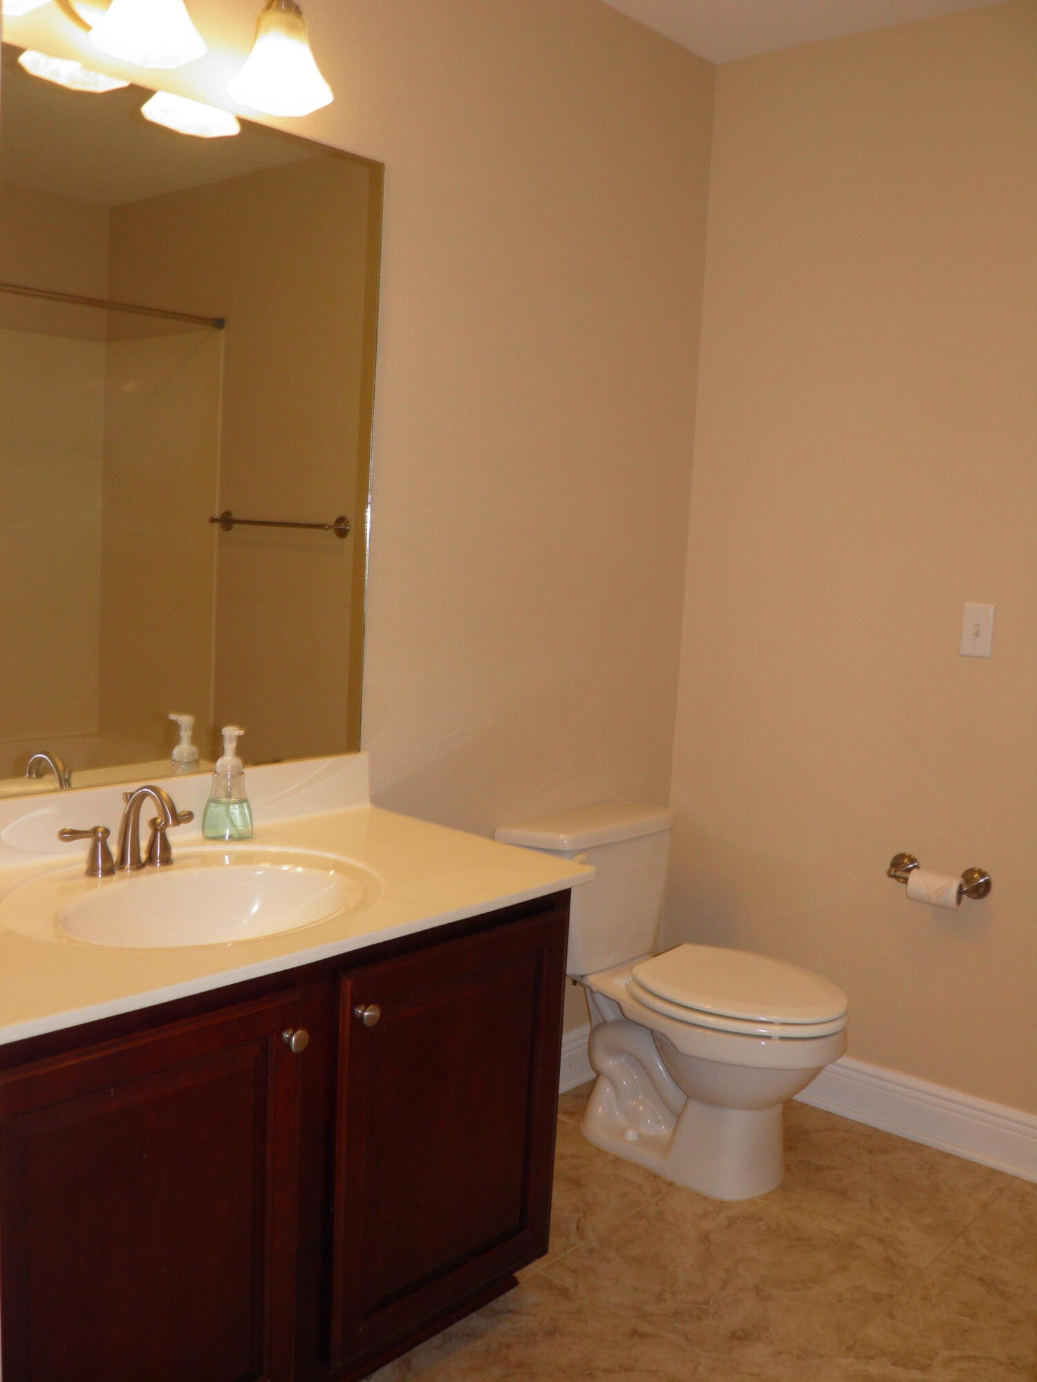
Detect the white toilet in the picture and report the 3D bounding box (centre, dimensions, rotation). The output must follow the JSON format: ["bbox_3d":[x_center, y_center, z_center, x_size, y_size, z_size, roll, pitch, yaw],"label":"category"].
[{"bbox_3d":[0.369,0.676,2.668,0.730,0.705,0.440,9,10,42],"label":"white toilet"}]

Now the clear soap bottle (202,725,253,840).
[{"bbox_3d":[-0.513,0.160,2.124,0.070,0.190,0.077,3,7,0],"label":"clear soap bottle"}]

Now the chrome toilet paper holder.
[{"bbox_3d":[0.920,0.417,2.664,0.232,0.066,0.075,9,10,42],"label":"chrome toilet paper holder"}]

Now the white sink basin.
[{"bbox_3d":[-0.460,0.369,1.768,0.390,0.130,0.490,9,10,42],"label":"white sink basin"}]

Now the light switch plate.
[{"bbox_3d":[0.991,-0.129,2.595,0.071,0.115,0.012,9,10,42],"label":"light switch plate"}]

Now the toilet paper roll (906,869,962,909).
[{"bbox_3d":[0.920,0.437,2.648,0.110,0.064,0.064,9,10,42],"label":"toilet paper roll"}]

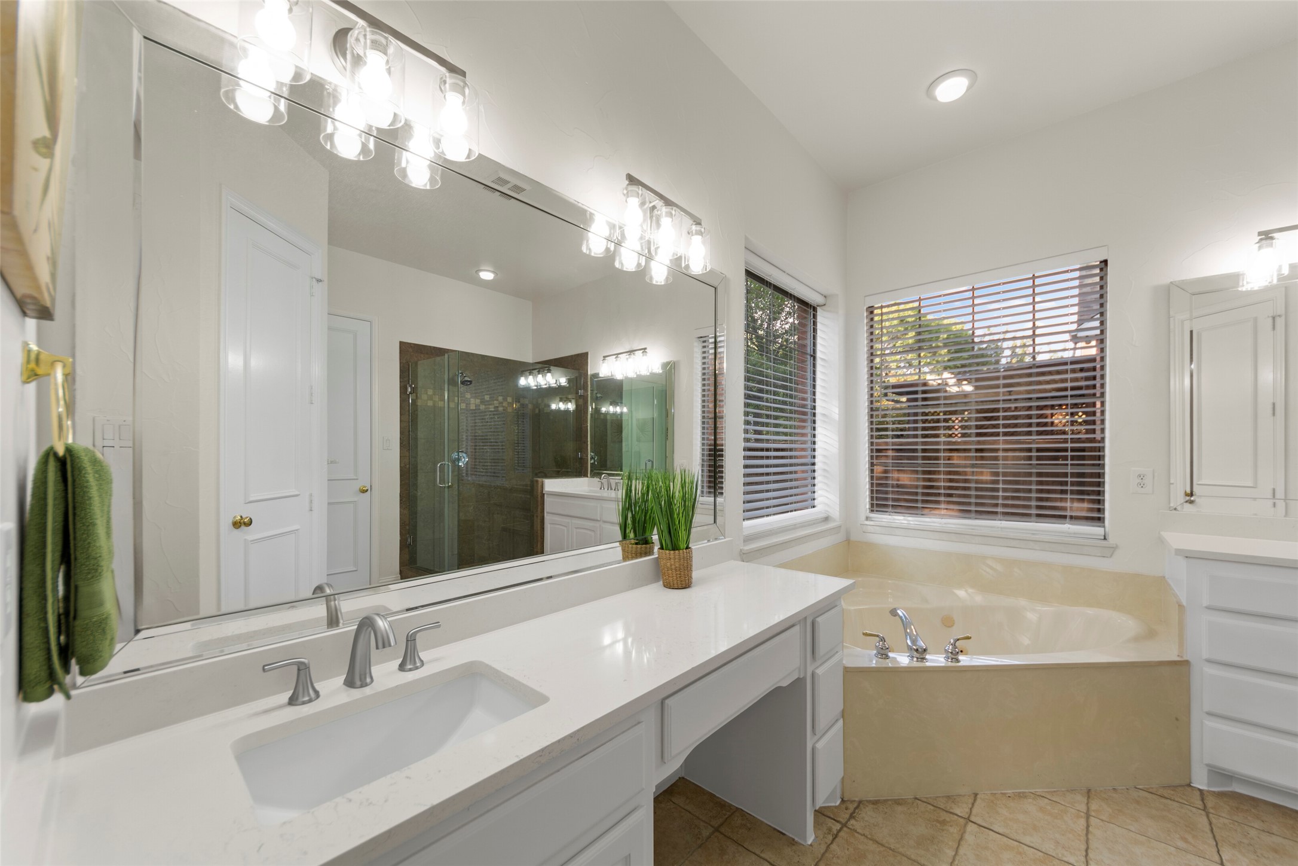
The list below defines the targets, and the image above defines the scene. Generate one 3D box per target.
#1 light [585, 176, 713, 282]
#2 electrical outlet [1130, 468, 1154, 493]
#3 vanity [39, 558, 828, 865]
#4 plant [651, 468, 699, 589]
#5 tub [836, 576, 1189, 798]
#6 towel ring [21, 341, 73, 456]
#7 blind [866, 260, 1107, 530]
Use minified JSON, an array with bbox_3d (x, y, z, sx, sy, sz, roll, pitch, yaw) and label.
[{"bbox_3d":[0.055,-0.737,1.563,0.140,0.215,0.430,-2,-2,45],"label":"light"},{"bbox_3d":[2.433,0.240,2.134,0.075,0.122,0.008,-1,-2,40],"label":"electrical outlet"},{"bbox_3d":[-0.076,0.953,1.166,0.510,0.820,1.860,-2,-2,45],"label":"vanity"},{"bbox_3d":[0.097,0.344,1.582,0.170,0.430,0.170,0,-2,0],"label":"plant"},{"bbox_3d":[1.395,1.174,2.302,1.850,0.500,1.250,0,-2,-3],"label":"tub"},{"bbox_3d":[-0.800,-0.031,0.591,0.150,0.175,0.068,-2,-2,42],"label":"towel ring"},{"bbox_3d":[1.905,-0.168,2.550,1.110,1.400,0.055,-1,-2,40],"label":"blind"}]

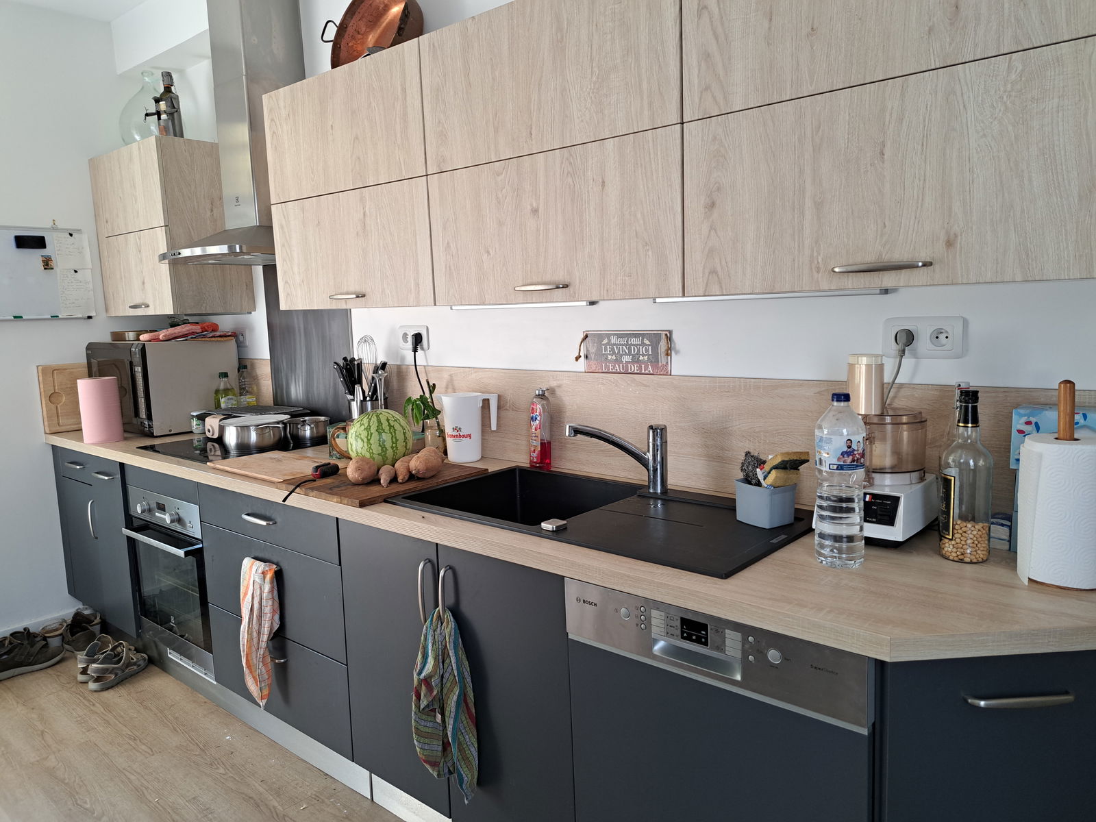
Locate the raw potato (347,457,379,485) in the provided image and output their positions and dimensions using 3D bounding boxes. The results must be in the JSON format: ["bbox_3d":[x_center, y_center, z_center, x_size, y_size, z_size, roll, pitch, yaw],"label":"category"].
[{"bbox_3d":[-0.534,0.172,2.184,0.087,0.079,0.130,-4,8,-16],"label":"raw potato"}]

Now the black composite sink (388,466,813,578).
[{"bbox_3d":[0.113,0.339,1.946,0.996,0.198,0.517,5,10,39],"label":"black composite sink"}]

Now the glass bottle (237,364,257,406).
[{"bbox_3d":[-1.324,-0.050,3.334,0.079,0.297,0.079,5,10,39],"label":"glass bottle"}]

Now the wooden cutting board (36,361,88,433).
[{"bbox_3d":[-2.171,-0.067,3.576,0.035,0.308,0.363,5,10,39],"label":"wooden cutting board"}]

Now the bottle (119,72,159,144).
[{"bbox_3d":[-1.750,-1.306,3.355,0.266,0.360,0.266,5,10,39],"label":"bottle"}]

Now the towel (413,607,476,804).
[{"bbox_3d":[-0.253,0.700,1.840,0.175,0.485,0.065,5,10,39],"label":"towel"}]

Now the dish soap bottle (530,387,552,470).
[{"bbox_3d":[-0.020,0.062,2.354,0.072,0.257,0.050,5,10,40],"label":"dish soap bottle"}]

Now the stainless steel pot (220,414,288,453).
[{"bbox_3d":[-1.114,0.088,2.911,0.240,0.115,0.240,-2,8,0],"label":"stainless steel pot"}]

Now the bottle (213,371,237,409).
[{"bbox_3d":[-1.468,-0.045,3.454,0.078,0.260,0.080,5,10,40],"label":"bottle"}]

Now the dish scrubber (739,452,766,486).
[{"bbox_3d":[0.480,0.139,1.772,0.065,0.085,0.060,5,10,40],"label":"dish scrubber"}]

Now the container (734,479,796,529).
[{"bbox_3d":[0.497,0.208,1.737,0.085,0.094,0.102,-6,9,-30],"label":"container"}]

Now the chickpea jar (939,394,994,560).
[{"bbox_3d":[0.808,0.124,1.464,0.085,0.324,0.085,-3,8,-11],"label":"chickpea jar"}]

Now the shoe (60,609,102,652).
[{"bbox_3d":[-2.086,0.993,3.394,0.105,0.120,0.275,-10,11,-44],"label":"shoe"}]

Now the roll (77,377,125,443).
[{"bbox_3d":[-1.894,-0.001,3.222,0.146,0.260,0.146,5,10,39],"label":"roll"}]

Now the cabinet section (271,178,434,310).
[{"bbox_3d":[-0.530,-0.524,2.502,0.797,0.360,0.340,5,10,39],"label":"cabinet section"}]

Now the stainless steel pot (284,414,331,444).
[{"bbox_3d":[-0.959,0.078,3.036,0.185,0.092,0.215,-4,8,-18],"label":"stainless steel pot"}]

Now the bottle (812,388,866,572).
[{"bbox_3d":[0.561,0.132,1.453,0.088,0.325,0.088,-1,8,3],"label":"bottle"}]

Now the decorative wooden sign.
[{"bbox_3d":[0.219,-0.169,2.194,0.310,0.128,0.016,5,10,39],"label":"decorative wooden sign"}]

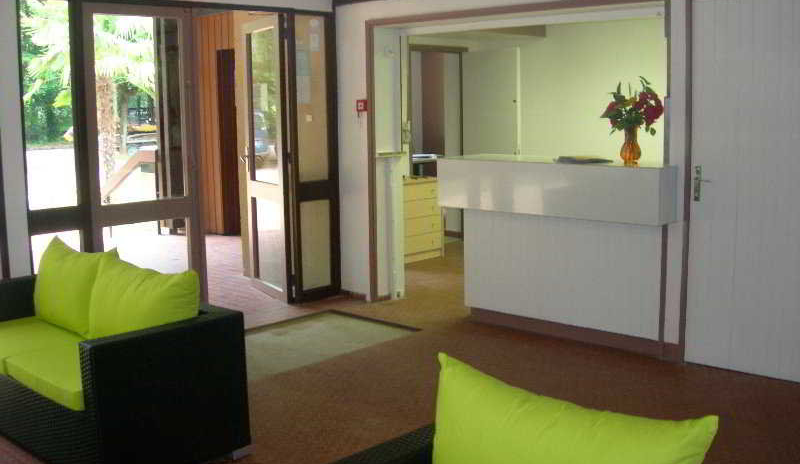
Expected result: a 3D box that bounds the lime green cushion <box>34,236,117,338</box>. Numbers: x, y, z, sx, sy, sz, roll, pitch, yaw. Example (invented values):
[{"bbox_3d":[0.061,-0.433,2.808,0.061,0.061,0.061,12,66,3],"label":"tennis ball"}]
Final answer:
[{"bbox_3d":[-1.643,0.265,4.407,0.670,0.430,0.200,7,0,43],"label":"lime green cushion"}]

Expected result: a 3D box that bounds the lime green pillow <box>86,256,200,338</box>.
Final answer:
[{"bbox_3d":[-1.150,0.331,3.942,0.670,0.420,0.200,7,0,43],"label":"lime green pillow"}]

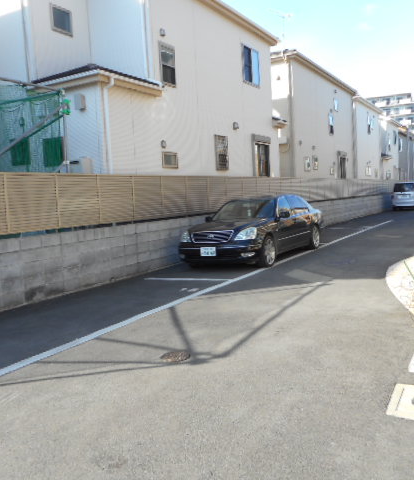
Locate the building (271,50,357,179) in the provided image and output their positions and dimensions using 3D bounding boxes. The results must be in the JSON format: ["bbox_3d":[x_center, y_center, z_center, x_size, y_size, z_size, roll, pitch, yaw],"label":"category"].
[{"bbox_3d":[3.128,-4.877,24.565,7.350,7.000,10.100,0,6,32],"label":"building"}]

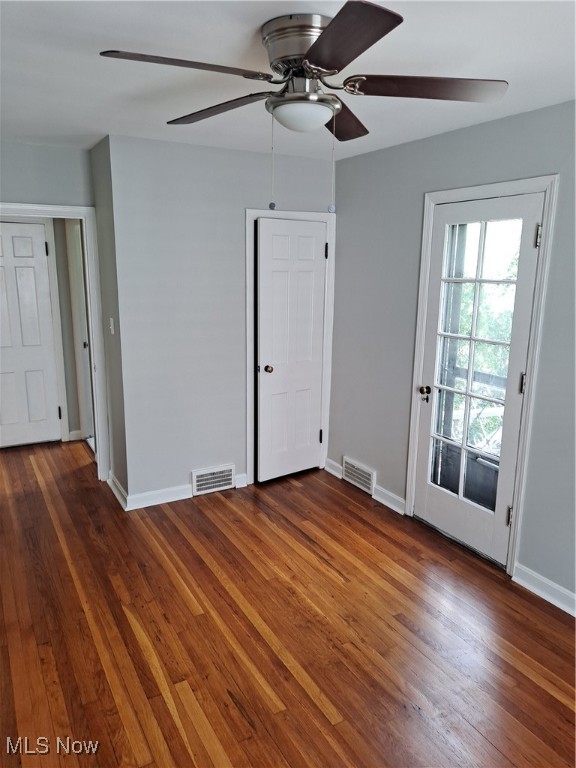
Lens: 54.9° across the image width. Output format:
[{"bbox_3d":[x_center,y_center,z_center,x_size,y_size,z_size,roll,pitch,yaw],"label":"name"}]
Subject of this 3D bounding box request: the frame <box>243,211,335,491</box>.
[{"bbox_3d":[0.000,-0.266,4.385,0.752,2.097,0.090,-6,14,-29],"label":"frame"}]

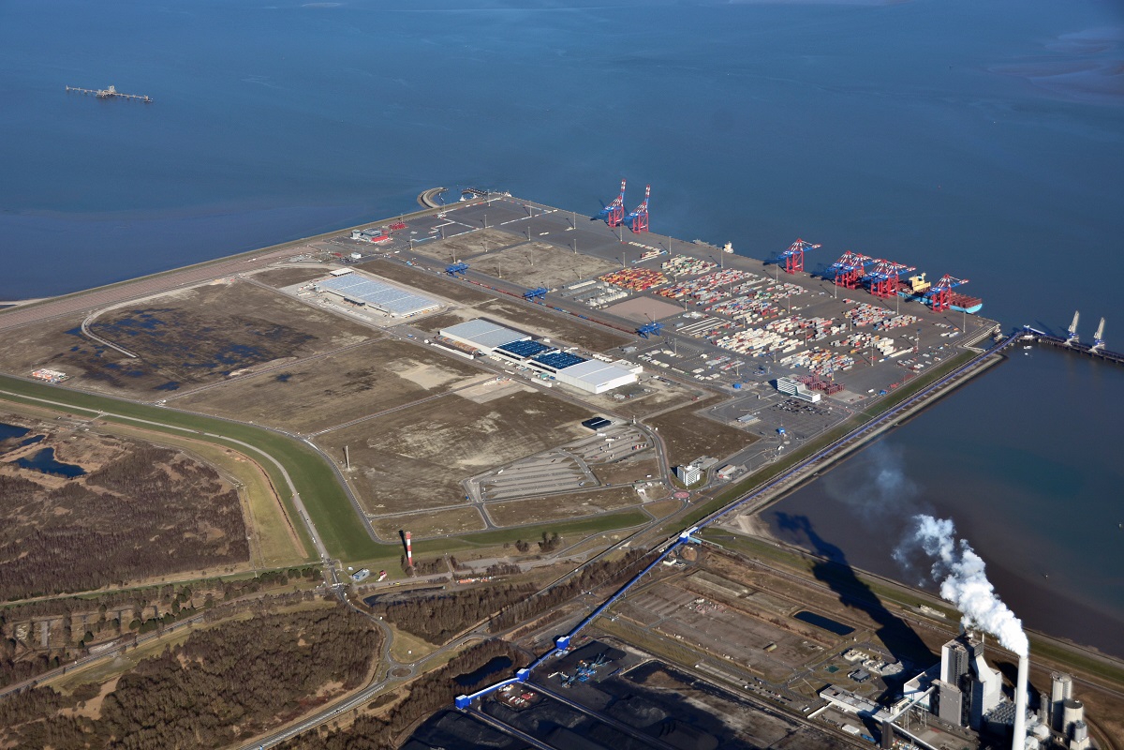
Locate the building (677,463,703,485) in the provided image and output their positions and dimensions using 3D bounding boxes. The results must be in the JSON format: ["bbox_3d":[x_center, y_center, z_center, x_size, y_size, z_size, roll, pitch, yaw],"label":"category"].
[{"bbox_3d":[223.900,177.400,3010.000,35.500,26.000,32.500,-20,27,-38],"label":"building"}]

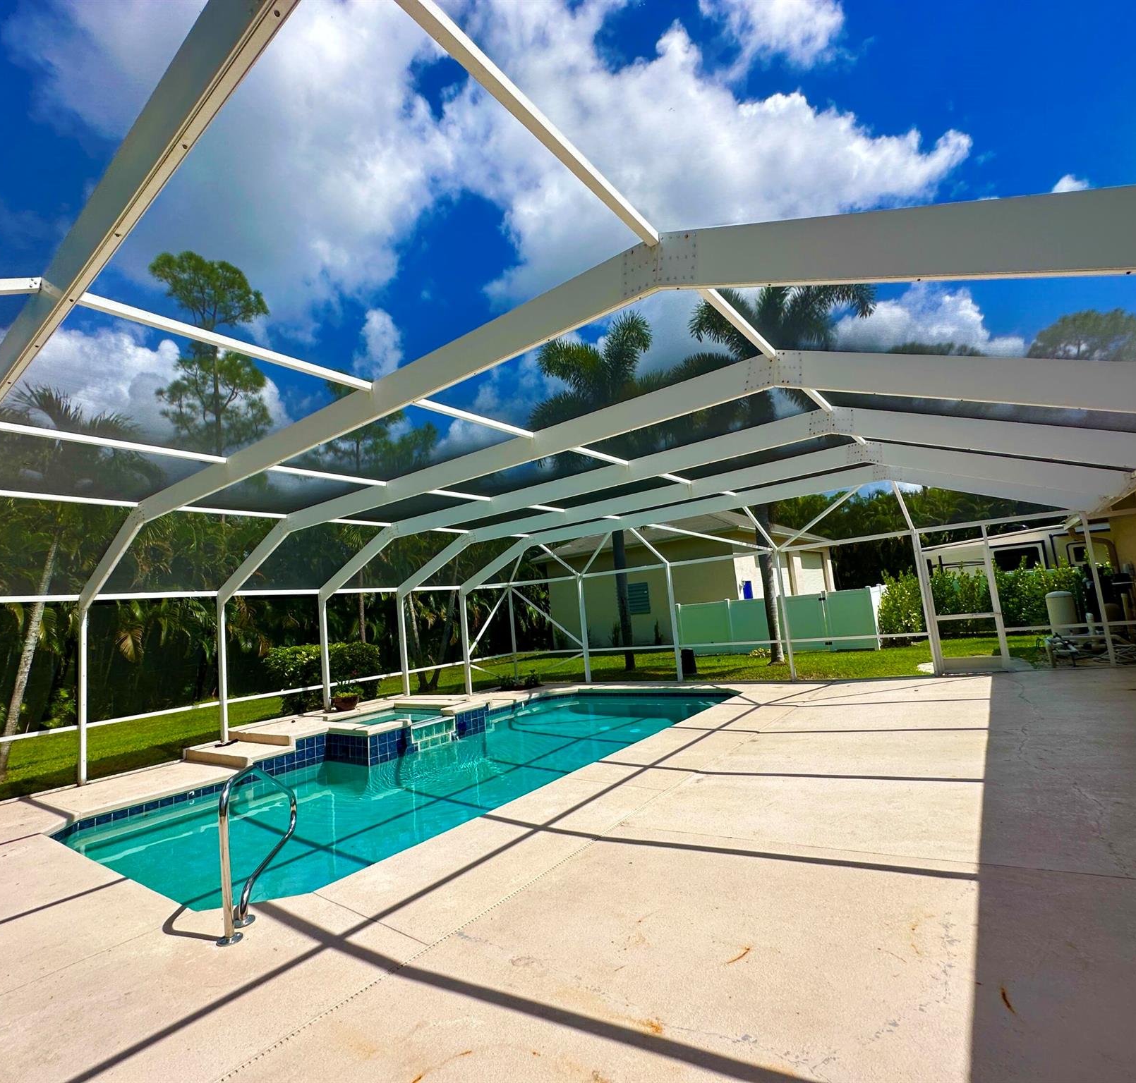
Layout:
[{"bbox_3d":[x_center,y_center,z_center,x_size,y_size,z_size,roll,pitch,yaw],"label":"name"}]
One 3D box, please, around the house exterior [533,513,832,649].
[{"bbox_3d":[7.909,1.614,34.069,11.060,7.330,18.010,-10,-9,35],"label":"house exterior"}]

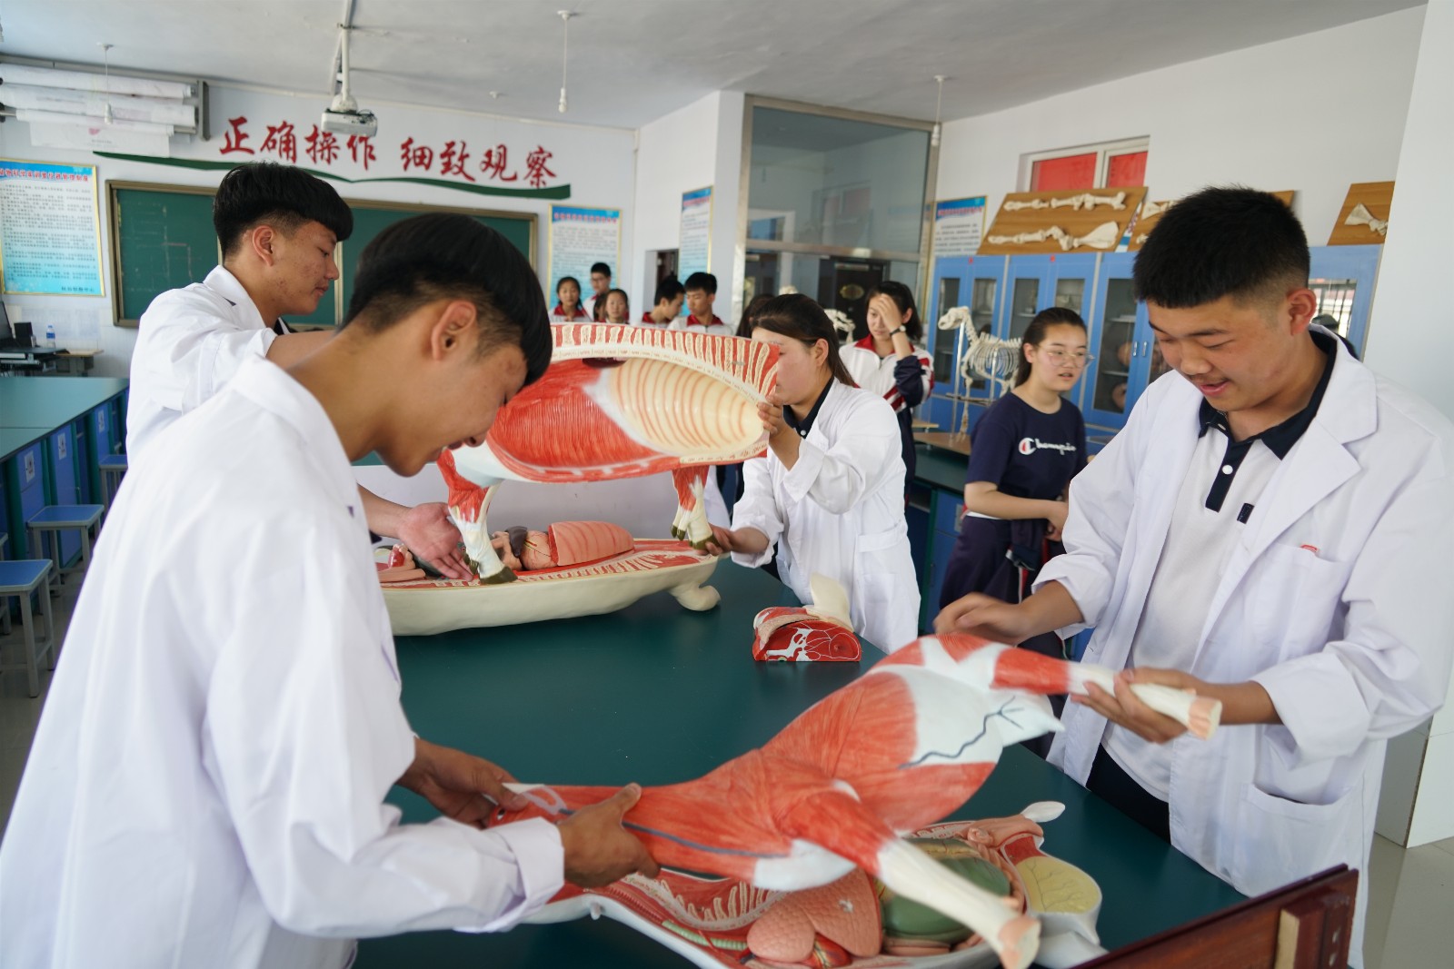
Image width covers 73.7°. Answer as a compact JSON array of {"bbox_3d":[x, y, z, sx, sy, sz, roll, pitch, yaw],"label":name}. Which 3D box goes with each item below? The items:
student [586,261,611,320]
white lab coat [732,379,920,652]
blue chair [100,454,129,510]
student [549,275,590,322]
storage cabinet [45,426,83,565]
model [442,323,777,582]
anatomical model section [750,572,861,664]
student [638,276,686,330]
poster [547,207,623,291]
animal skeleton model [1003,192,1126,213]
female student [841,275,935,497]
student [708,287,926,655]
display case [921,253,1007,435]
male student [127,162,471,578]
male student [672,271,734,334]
[{"bbox_3d":[-1.056,-0.931,7.844,0.460,1.700,0.280,6,12,12],"label":"student"},{"bbox_3d":[0.281,0.176,2.715,0.530,0.950,0.470,0,12,-17],"label":"white lab coat"},{"bbox_3d":[-3.376,0.070,5.493,0.250,0.420,0.340,-1,12,-21],"label":"blue chair"},{"bbox_3d":[-1.208,-0.741,7.358,0.440,1.637,0.280,1,11,-8],"label":"student"},{"bbox_3d":[-3.662,0.043,4.979,0.480,0.674,0.622,-2,12,-22],"label":"storage cabinet"},{"bbox_3d":[-0.256,-0.071,2.070,0.750,0.520,0.200,-3,13,-27],"label":"model"},{"bbox_3d":[0.169,0.285,2.151,0.235,0.155,0.200,2,12,-7],"label":"anatomical model section"},{"bbox_3d":[-0.403,-0.435,5.960,0.330,1.655,0.460,5,11,11],"label":"student"},{"bbox_3d":[-1.527,-2.409,10.492,0.784,1.145,0.025,-2,12,-22],"label":"poster"},{"bbox_3d":[2.621,-2.216,7.643,0.070,0.140,1.370,26,1,-25],"label":"animal skeleton model"},{"bbox_3d":[0.634,-0.016,4.109,0.460,1.647,0.340,8,12,25],"label":"female student"},{"bbox_3d":[0.233,0.267,2.706,0.620,1.560,0.480,0,12,-17],"label":"student"},{"bbox_3d":[2.045,-0.854,7.836,0.450,1.905,0.970,-1,12,-21],"label":"display case"},{"bbox_3d":[-0.743,0.315,1.818,0.570,1.750,0.480,-2,12,-22],"label":"male student"},{"bbox_3d":[-0.186,-0.478,6.030,0.470,1.640,0.290,5,12,10],"label":"male student"}]

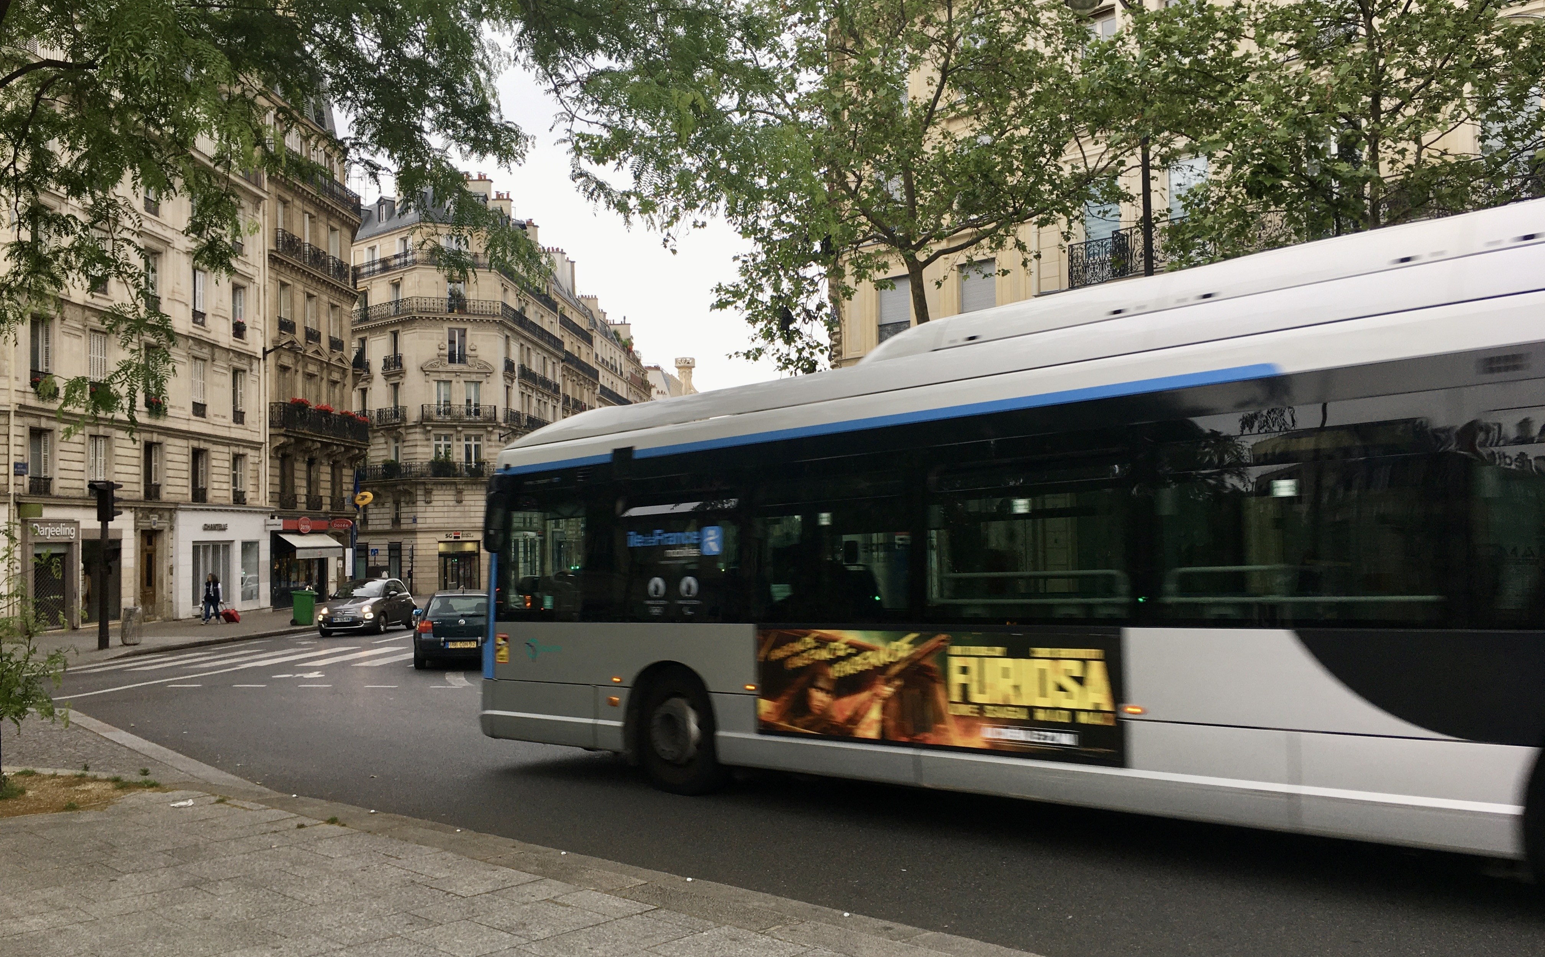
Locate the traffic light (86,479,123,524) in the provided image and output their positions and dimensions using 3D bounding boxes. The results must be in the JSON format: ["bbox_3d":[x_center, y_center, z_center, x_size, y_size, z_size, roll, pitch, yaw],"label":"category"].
[{"bbox_3d":[-14.530,0.500,28.200,0.600,0.900,0.350,1,-3,-41],"label":"traffic light"}]

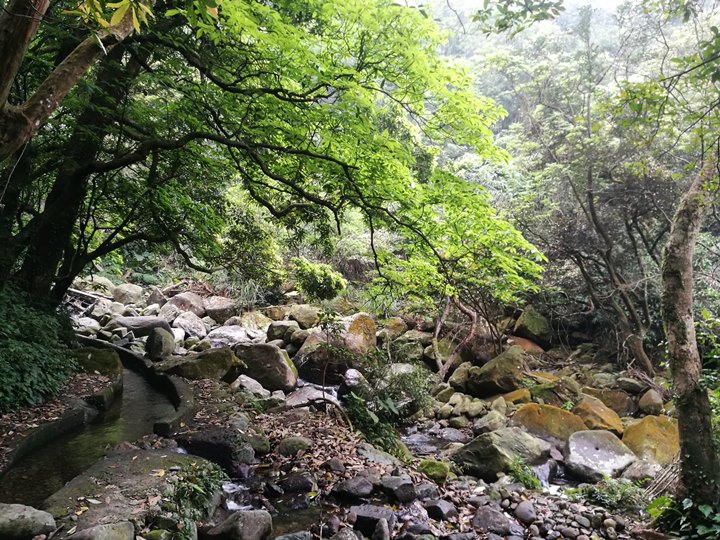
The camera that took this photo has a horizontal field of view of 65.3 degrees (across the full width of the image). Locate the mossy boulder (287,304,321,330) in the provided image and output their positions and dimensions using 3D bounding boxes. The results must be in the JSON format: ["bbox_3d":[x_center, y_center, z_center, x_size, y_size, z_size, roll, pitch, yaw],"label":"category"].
[{"bbox_3d":[-1.285,1.088,13.000,0.740,0.550,0.600,0,3,-6],"label":"mossy boulder"}]

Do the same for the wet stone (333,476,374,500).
[{"bbox_3d":[-0.059,1.984,5.100,0.380,0.210,0.280,0,3,-1],"label":"wet stone"}]

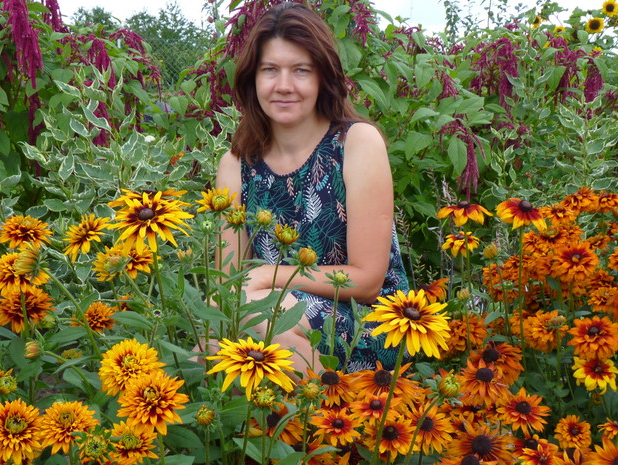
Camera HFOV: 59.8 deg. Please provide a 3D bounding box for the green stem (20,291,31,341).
[{"bbox_3d":[-0.423,0.125,0.800,0.008,0.073,0.008,-7,12,1],"label":"green stem"}]

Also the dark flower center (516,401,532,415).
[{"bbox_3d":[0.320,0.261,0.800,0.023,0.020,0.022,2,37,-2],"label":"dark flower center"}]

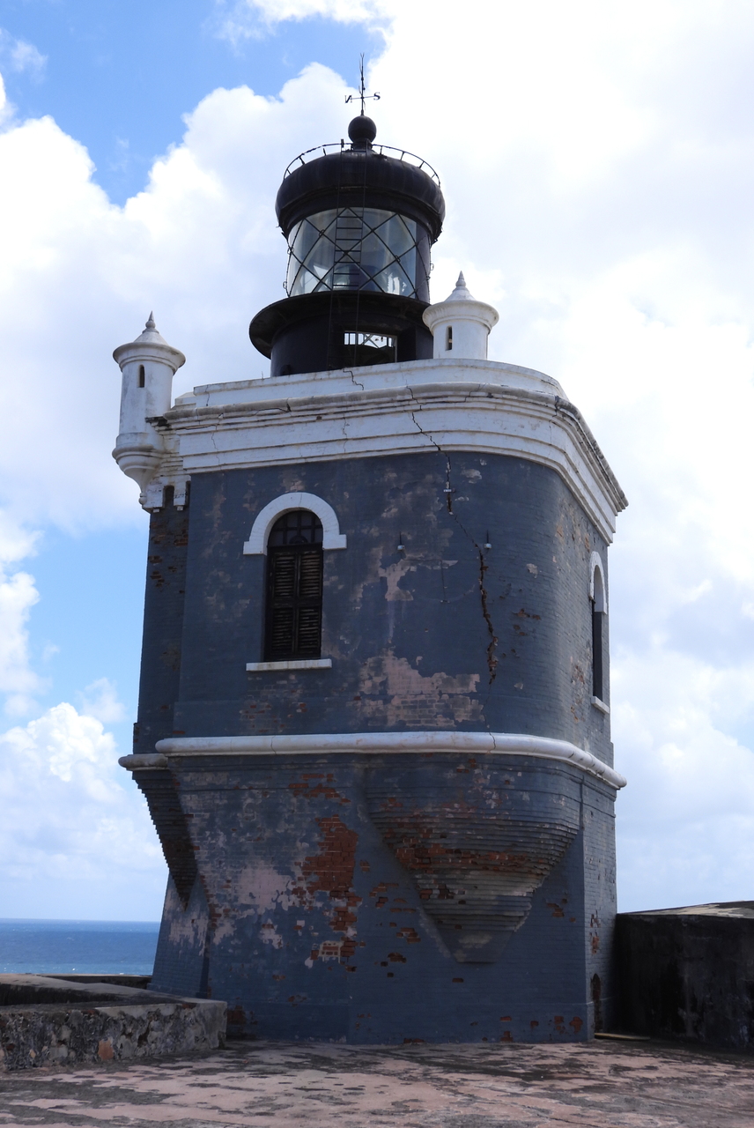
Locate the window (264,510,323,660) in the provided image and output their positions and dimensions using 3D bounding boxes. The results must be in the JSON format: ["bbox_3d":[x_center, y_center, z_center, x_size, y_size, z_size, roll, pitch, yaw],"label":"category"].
[{"bbox_3d":[-1.190,0.298,20.082,0.920,2.236,0.198,-4,-15,19],"label":"window"}]

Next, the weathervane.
[{"bbox_3d":[-0.253,-9.232,26.853,0.693,1.336,0.841,-1,-14,8],"label":"weathervane"}]

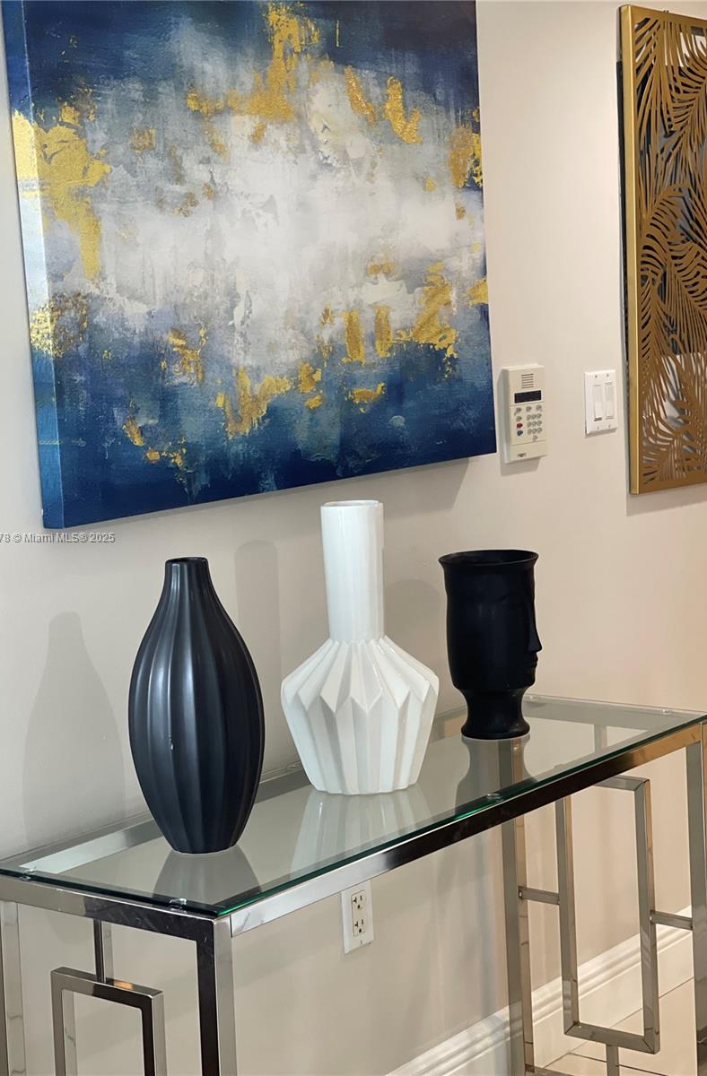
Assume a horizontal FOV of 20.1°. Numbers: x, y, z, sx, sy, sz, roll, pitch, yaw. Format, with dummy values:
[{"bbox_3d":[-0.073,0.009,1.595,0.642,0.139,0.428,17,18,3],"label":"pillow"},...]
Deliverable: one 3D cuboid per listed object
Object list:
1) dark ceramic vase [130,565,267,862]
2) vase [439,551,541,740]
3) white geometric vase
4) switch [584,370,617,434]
[{"bbox_3d":[-0.202,0.215,2.585,0.176,0.377,0.176,-3,7,0],"label":"dark ceramic vase"},{"bbox_3d":[0.226,0.171,3.193,0.166,0.280,0.159,1,8,30],"label":"vase"},{"bbox_3d":[0.005,0.155,2.870,0.228,0.408,0.228,-3,7,0],"label":"white geometric vase"},{"bbox_3d":[0.469,-0.257,3.775,0.009,0.117,0.115,3,9,38],"label":"switch"}]

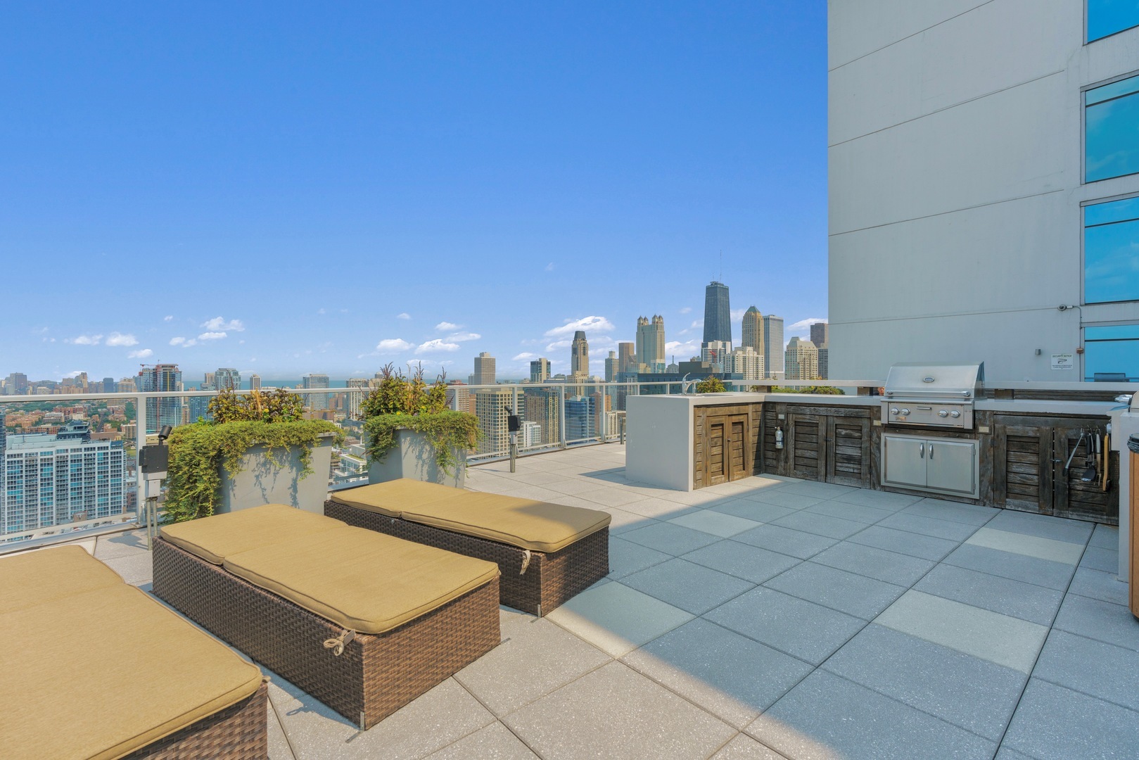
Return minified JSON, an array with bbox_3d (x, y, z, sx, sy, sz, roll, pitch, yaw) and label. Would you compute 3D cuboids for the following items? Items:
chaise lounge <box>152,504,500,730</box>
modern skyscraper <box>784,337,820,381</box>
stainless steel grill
[{"bbox_3d":[-1.357,1.030,2.622,2.049,0.374,0.690,0,0,34],"label":"chaise lounge"},{"bbox_3d":[339.183,26.267,739.277,46.000,176.000,25.000,-1,1,-40],"label":"modern skyscraper"},{"bbox_3d":[3.726,0.139,5.178,0.630,0.645,0.768,-1,0,-43],"label":"stainless steel grill"}]

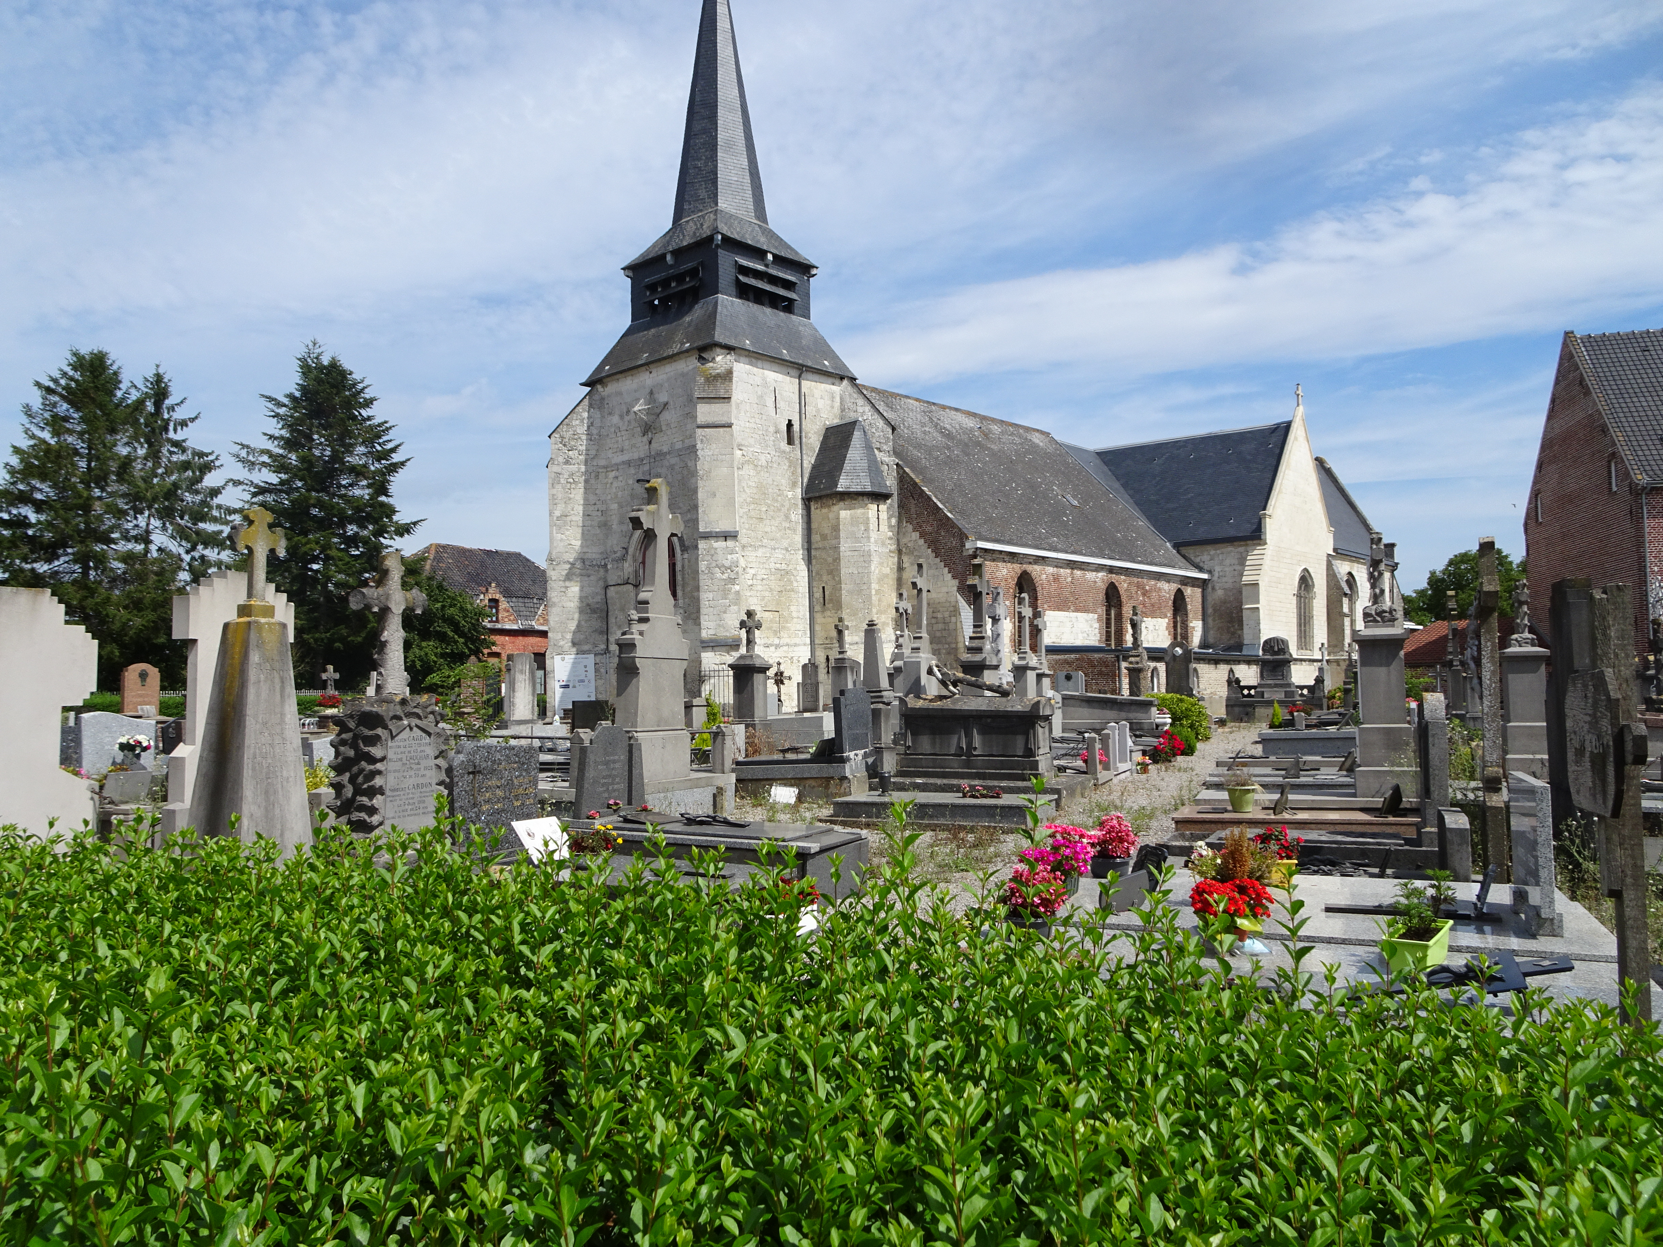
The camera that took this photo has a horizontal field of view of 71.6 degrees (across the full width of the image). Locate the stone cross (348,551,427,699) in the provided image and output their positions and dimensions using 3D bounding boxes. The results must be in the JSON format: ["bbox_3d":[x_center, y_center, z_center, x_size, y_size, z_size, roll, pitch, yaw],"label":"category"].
[{"bbox_3d":[-3.266,0.010,8.500,0.200,1.090,0.570,-1,-3,27],"label":"stone cross"}]

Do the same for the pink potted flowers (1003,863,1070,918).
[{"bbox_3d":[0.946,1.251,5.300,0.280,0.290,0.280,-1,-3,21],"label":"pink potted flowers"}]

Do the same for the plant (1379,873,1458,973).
[{"bbox_3d":[2.261,1.149,4.432,0.190,0.320,0.410,-2,-3,38],"label":"plant"}]

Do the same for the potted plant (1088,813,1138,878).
[{"bbox_3d":[1.738,1.362,7.100,0.300,0.370,0.300,-1,-3,21],"label":"potted plant"}]

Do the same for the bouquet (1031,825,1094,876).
[{"bbox_3d":[1.104,1.097,5.550,0.300,0.260,0.280,0,-2,0],"label":"bouquet"}]

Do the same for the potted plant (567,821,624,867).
[{"bbox_3d":[-1.655,1.538,8.100,0.380,0.280,0.270,-1,-3,21],"label":"potted plant"}]

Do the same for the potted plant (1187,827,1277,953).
[{"bbox_3d":[1.825,1.200,5.250,0.380,0.530,0.400,-1,-3,21],"label":"potted plant"}]

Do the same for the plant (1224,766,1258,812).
[{"bbox_3d":[3.519,1.422,9.900,0.290,0.400,0.290,0,-2,0],"label":"plant"}]

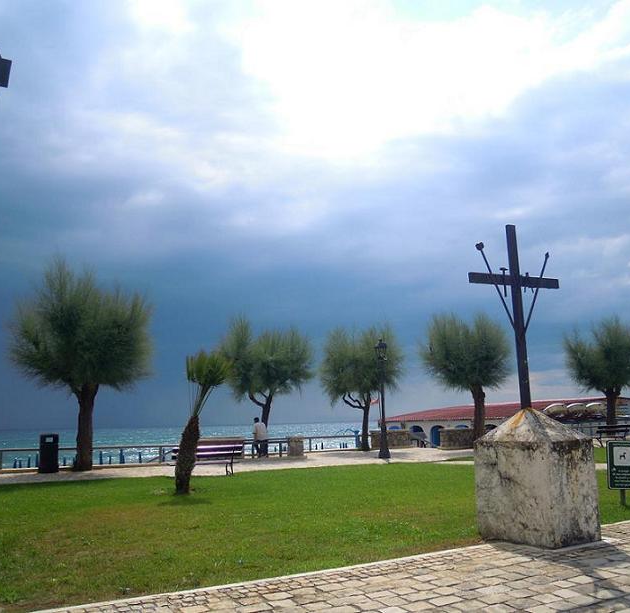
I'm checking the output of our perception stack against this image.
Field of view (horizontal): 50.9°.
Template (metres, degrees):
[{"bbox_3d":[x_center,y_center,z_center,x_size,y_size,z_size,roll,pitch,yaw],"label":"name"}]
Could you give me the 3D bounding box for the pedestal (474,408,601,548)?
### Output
[{"bbox_3d":[2.666,2.014,8.042,0.890,1.550,1.040,6,-12,-34],"label":"pedestal"}]

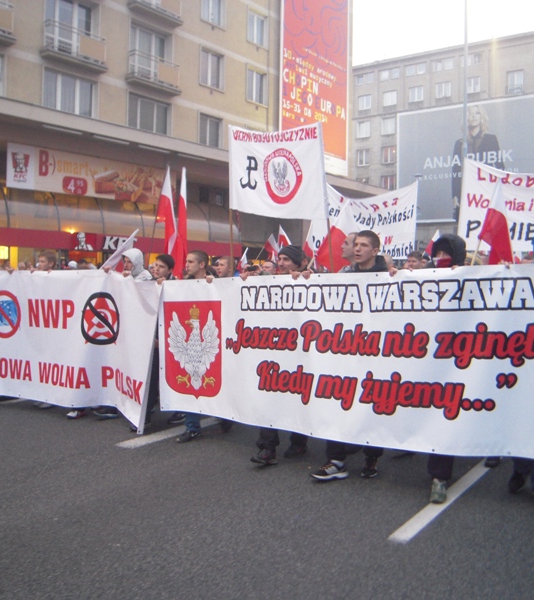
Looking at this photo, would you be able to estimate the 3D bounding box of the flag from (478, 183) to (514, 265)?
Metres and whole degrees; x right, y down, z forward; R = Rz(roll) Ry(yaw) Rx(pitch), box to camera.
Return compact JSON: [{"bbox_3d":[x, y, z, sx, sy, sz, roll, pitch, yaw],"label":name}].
[{"bbox_3d":[2.336,-0.780,6.600,0.398,0.918,0.250,1,2,14],"label":"flag"}]

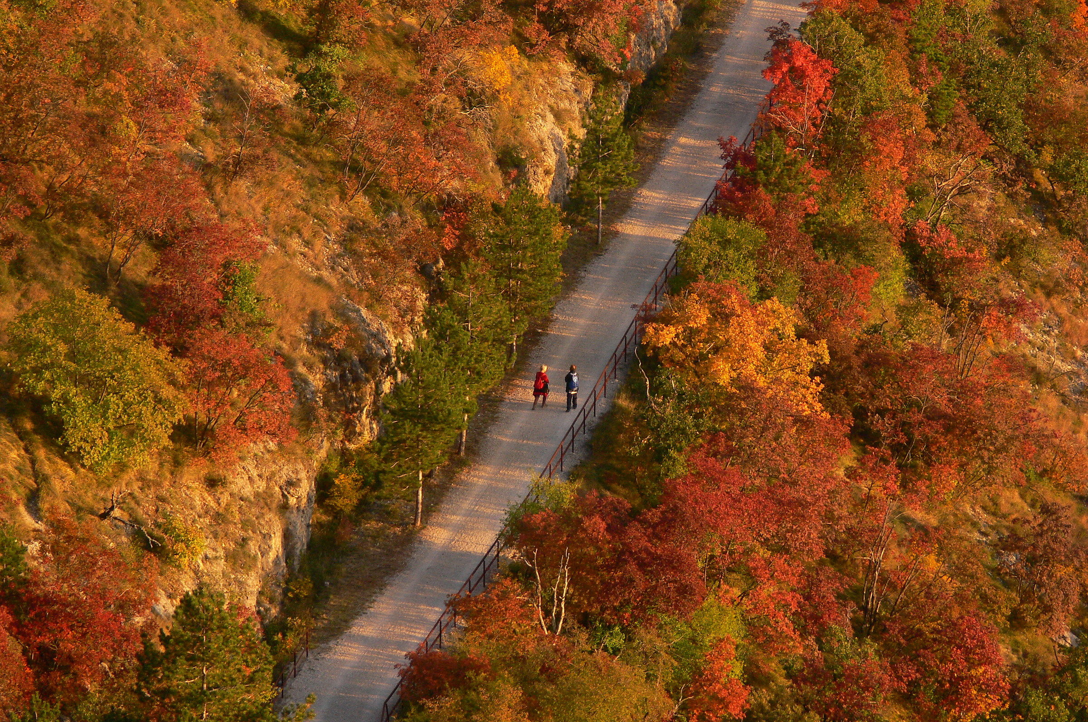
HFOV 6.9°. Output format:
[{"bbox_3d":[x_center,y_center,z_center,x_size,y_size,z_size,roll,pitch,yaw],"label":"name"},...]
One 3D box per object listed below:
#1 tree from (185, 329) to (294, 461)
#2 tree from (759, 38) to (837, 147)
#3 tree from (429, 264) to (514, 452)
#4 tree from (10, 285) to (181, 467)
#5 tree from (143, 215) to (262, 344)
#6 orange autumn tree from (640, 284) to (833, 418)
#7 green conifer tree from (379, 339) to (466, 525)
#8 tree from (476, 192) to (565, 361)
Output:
[{"bbox_3d":[-10.210,1.070,302.500,3.800,4.500,3.600,0,18,0],"label":"tree"},{"bbox_3d":[10.040,-10.510,357.000,3.100,4.600,3.000,0,18,0],"label":"tree"},{"bbox_3d":[-2.600,-0.150,320.000,3.000,7.200,3.000,0,18,0],"label":"tree"},{"bbox_3d":[-14.640,0.620,295.500,5.800,6.000,5.400,0,18,0],"label":"tree"},{"bbox_3d":[-11.650,-2.810,310.500,4.000,4.400,3.700,0,18,0],"label":"tree"},{"bbox_3d":[7.000,-0.390,329.000,6.600,5.400,5.300,0,18,0],"label":"orange autumn tree"},{"bbox_3d":[-4.200,2.420,313.000,3.000,6.700,3.000,0,18,0],"label":"green conifer tree"},{"bbox_3d":[-0.820,-3.180,330.500,3.300,6.600,3.200,0,18,0],"label":"tree"}]

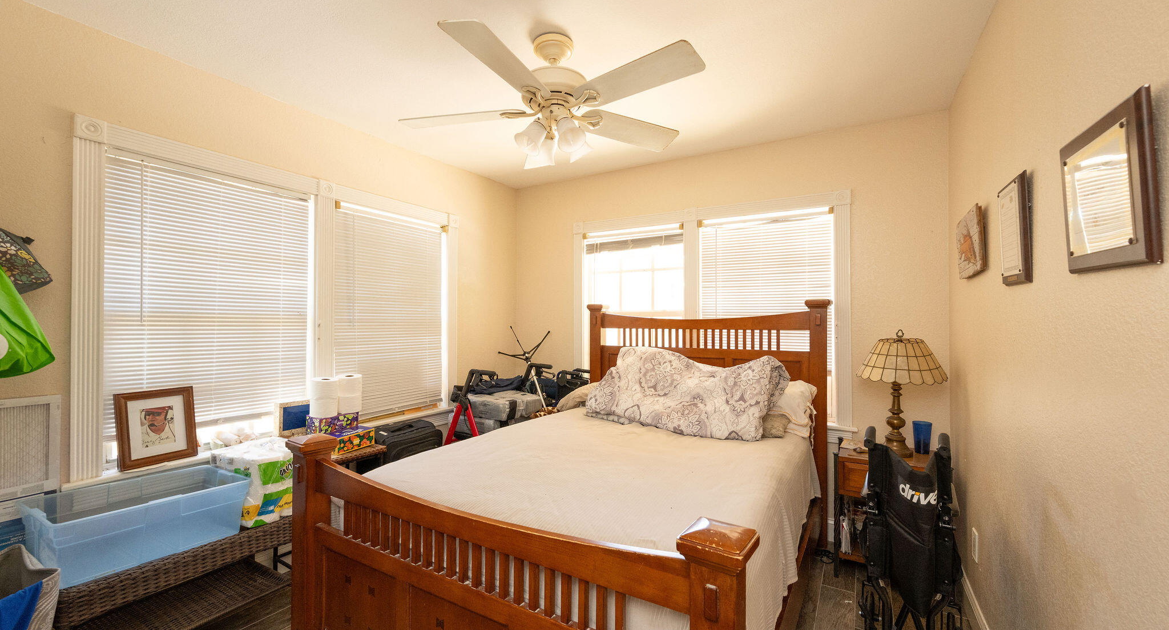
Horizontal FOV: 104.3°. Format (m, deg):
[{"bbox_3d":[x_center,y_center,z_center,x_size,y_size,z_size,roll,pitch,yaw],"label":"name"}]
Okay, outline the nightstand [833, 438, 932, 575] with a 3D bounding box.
[{"bbox_3d":[1.591,1.029,2.365,0.500,0.650,0.360,0,-1,31],"label":"nightstand"}]

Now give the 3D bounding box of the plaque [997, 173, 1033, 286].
[{"bbox_3d":[1.288,-0.244,1.368,0.024,0.312,0.237,-3,-2,31],"label":"plaque"}]

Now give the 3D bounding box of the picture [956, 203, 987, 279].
[{"bbox_3d":[1.596,-0.293,1.886,0.030,0.255,0.365,-3,-2,31],"label":"picture"}]

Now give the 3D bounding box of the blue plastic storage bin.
[{"bbox_3d":[-1.630,0.750,1.673,0.375,0.212,0.530,0,-1,35],"label":"blue plastic storage bin"}]

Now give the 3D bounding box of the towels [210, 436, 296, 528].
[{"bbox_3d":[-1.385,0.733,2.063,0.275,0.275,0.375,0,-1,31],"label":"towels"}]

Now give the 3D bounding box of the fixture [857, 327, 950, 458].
[{"bbox_3d":[1.619,0.398,2.343,0.390,0.650,0.390,0,-1,31],"label":"fixture"}]

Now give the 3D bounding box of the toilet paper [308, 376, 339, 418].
[{"bbox_3d":[-1.327,0.423,2.317,0.122,0.187,0.122,0,-1,31],"label":"toilet paper"}]

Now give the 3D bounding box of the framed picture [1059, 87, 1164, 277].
[{"bbox_3d":[0.998,-0.228,0.876,0.022,0.285,0.330,-3,-2,31],"label":"framed picture"}]

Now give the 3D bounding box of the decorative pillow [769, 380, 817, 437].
[{"bbox_3d":[0.967,0.504,2.587,0.620,0.280,0.380,0,-1,31],"label":"decorative pillow"}]

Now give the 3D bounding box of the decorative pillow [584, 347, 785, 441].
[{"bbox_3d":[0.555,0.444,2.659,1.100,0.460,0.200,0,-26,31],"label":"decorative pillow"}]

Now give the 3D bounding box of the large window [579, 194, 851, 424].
[{"bbox_3d":[0.725,-0.039,3.092,1.880,1.370,0.080,0,-1,31],"label":"large window"}]

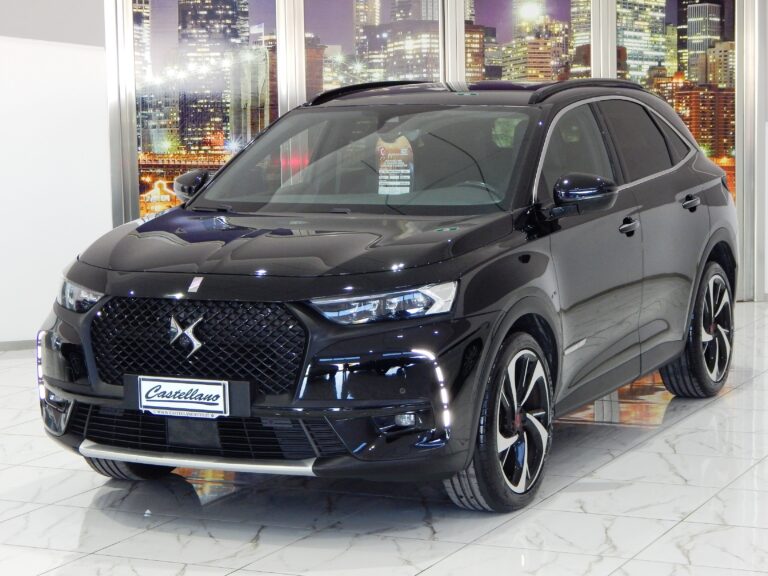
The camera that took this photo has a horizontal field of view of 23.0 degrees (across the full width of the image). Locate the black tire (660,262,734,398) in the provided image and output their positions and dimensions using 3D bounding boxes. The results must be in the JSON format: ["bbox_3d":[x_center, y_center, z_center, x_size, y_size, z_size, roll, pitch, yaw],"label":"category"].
[{"bbox_3d":[1.596,0.203,9.598,0.235,0.715,0.715,2,7,25],"label":"black tire"}]

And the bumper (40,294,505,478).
[{"bbox_3d":[-0.569,0.333,6.913,1.870,0.650,0.630,2,7,25],"label":"bumper"}]

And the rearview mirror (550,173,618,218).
[{"bbox_3d":[0.821,-0.389,7.626,0.270,0.170,0.200,2,7,25],"label":"rearview mirror"}]

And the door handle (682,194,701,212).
[{"bbox_3d":[1.473,-0.401,9.041,0.060,0.075,0.220,2,7,25],"label":"door handle"}]

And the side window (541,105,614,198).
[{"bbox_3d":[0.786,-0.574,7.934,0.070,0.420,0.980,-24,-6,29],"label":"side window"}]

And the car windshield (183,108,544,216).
[{"bbox_3d":[-0.039,-0.532,7.961,1.480,0.130,0.970,2,36,25],"label":"car windshield"}]

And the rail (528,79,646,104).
[{"bbox_3d":[0.972,-0.912,8.719,0.080,0.100,1.700,2,7,25],"label":"rail"}]

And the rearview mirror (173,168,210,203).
[{"bbox_3d":[-0.848,-0.453,8.421,0.270,0.170,0.200,2,7,25],"label":"rearview mirror"}]

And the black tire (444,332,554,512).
[{"bbox_3d":[0.426,0.494,7.140,0.235,0.715,0.715,2,7,25],"label":"black tire"}]

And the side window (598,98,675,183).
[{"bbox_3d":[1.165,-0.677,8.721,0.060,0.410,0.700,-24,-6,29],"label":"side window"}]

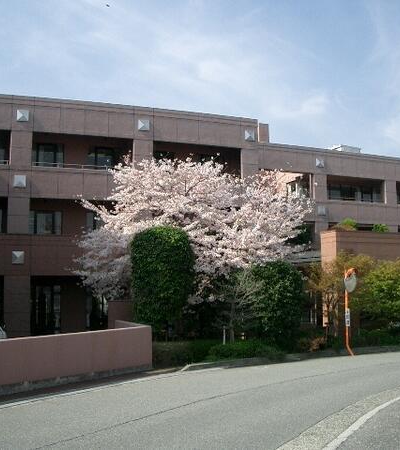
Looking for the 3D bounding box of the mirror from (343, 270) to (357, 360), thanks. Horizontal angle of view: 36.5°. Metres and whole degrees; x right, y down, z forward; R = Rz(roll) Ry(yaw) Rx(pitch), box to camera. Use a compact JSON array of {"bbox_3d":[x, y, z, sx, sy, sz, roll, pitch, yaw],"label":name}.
[{"bbox_3d":[5.248,3.040,21.200,0.800,3.050,0.450,5,-8,-41],"label":"mirror"}]

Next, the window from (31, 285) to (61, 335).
[{"bbox_3d":[-8.144,4.390,31.523,1.750,2.575,0.150,2,-7,-21],"label":"window"}]

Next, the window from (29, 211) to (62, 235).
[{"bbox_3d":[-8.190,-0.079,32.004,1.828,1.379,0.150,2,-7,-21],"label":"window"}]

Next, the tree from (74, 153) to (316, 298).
[{"bbox_3d":[-0.282,0.672,26.300,9.800,7.100,8.000,0,-6,-6],"label":"tree"}]

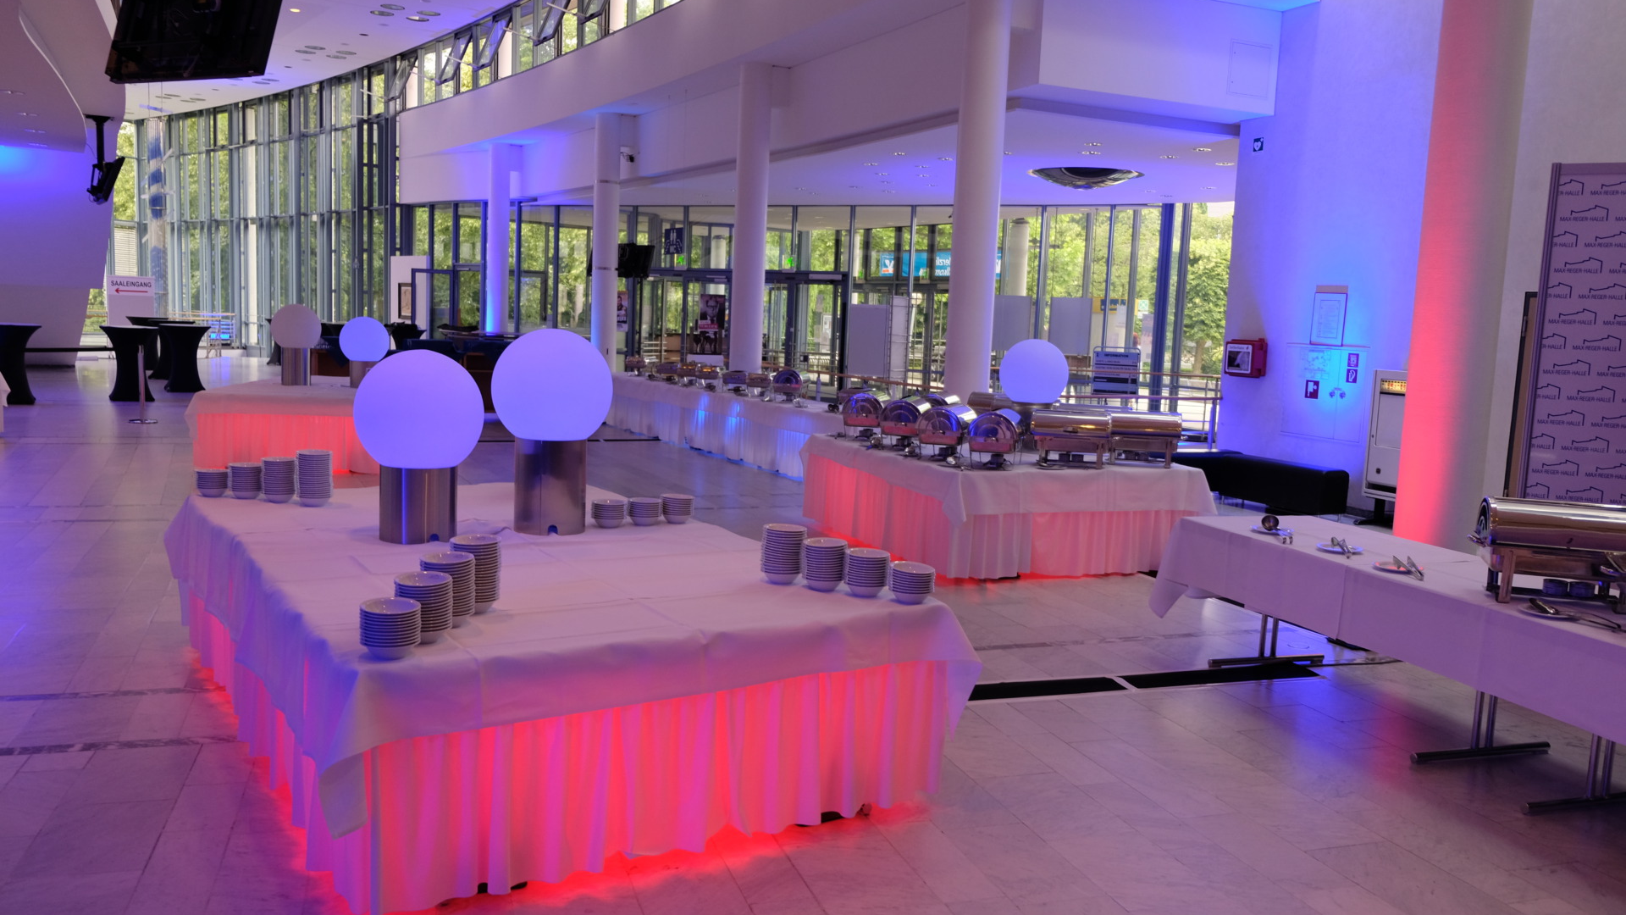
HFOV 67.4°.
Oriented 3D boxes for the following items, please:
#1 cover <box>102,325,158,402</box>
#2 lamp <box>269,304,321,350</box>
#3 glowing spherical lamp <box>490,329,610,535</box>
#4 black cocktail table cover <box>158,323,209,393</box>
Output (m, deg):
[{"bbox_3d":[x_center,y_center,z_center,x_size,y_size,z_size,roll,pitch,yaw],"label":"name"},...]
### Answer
[{"bbox_3d":[-10.415,-1.426,18.612,0.860,1.081,0.860,2,7,0],"label":"cover"},{"bbox_3d":[-5.665,-1.402,13.350,0.505,0.490,0.505,2,7,0],"label":"lamp"},{"bbox_3d":[-1.111,-0.117,5.182,0.518,0.858,0.518,2,7,0],"label":"glowing spherical lamp"},{"bbox_3d":[-10.526,-1.661,20.434,0.810,1.100,0.810,-1,7,-27],"label":"black cocktail table cover"}]

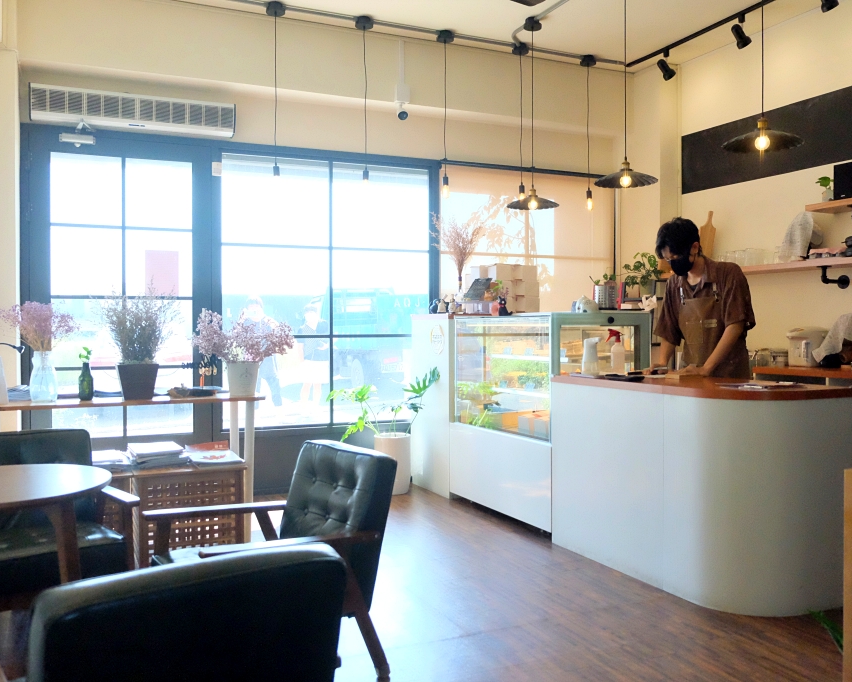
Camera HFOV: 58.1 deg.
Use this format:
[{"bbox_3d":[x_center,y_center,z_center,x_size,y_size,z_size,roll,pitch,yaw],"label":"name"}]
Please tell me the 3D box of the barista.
[{"bbox_3d":[1.429,0.205,4.025,0.530,1.730,0.520,-2,2,-40],"label":"barista"}]

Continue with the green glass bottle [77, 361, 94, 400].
[{"bbox_3d":[-1.650,0.199,3.720,0.066,0.183,0.066,-1,1,-26],"label":"green glass bottle"}]

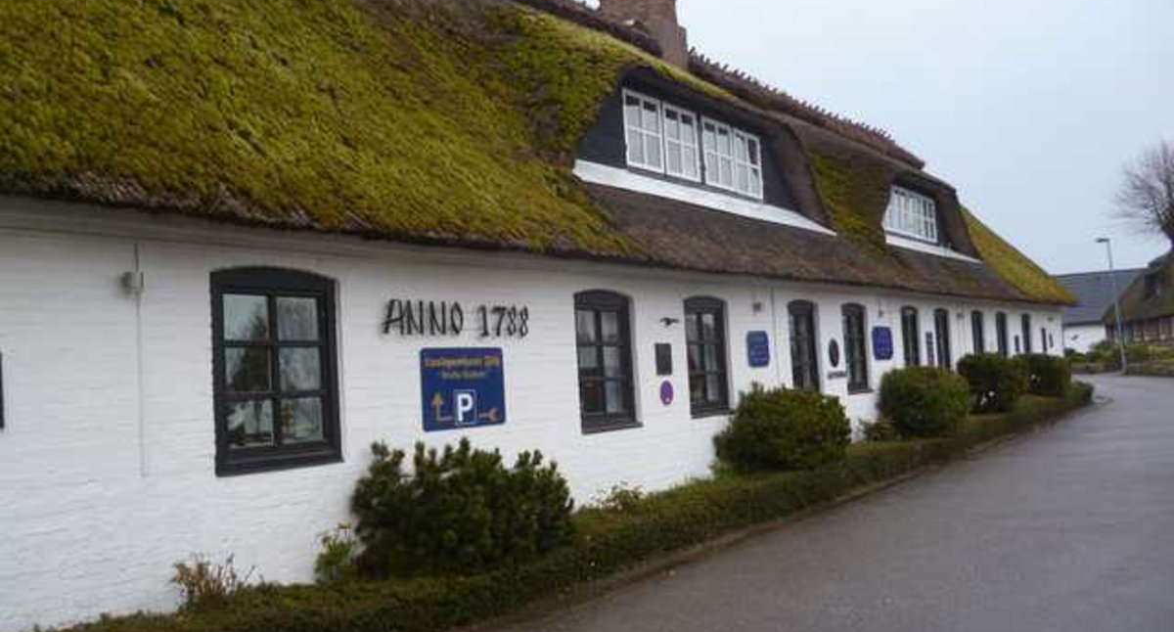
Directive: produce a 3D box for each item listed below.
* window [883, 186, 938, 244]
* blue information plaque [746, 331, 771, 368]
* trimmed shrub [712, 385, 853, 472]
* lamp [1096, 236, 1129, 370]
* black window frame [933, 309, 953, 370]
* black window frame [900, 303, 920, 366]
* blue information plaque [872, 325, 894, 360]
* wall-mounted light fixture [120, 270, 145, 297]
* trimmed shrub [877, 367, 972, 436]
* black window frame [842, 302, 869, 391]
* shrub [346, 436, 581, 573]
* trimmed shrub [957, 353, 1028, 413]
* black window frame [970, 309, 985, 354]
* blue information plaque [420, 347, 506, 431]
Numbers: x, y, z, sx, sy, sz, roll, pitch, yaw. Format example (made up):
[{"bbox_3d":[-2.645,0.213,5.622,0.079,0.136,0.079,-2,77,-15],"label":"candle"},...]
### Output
[{"bbox_3d":[7.209,-2.286,21.290,0.150,1.050,3.650,-6,-5,37],"label":"window"},{"bbox_3d":[2.241,0.431,12.347,0.029,0.470,0.604,-6,-5,38],"label":"blue information plaque"},{"bbox_3d":[2.223,1.364,11.070,1.357,1.103,1.534,-6,-5,38],"label":"trimmed shrub"},{"bbox_3d":[26.532,-0.544,48.000,0.800,6.750,0.250,-2,-4,-18],"label":"lamp"},{"bbox_3d":[6.925,0.587,18.401,0.142,1.416,0.991,-6,-5,38],"label":"black window frame"},{"bbox_3d":[6.225,0.576,18.410,0.100,1.500,1.060,-6,-5,37],"label":"black window frame"},{"bbox_3d":[5.322,0.502,17.010,0.040,0.560,0.860,-6,-5,37],"label":"blue information plaque"},{"bbox_3d":[-2.828,-0.200,5.915,0.118,0.153,0.106,-6,-5,38],"label":"wall-mounted light fixture"},{"bbox_3d":[5.277,1.365,15.049,1.180,1.109,1.298,-6,-5,38],"label":"trimmed shrub"},{"bbox_3d":[4.215,0.524,14.963,0.142,1.422,0.991,-6,-5,38],"label":"black window frame"},{"bbox_3d":[-0.931,1.539,7.677,1.100,1.100,2.000,-6,-5,37],"label":"shrub"},{"bbox_3d":[7.720,1.288,18.234,1.180,1.133,1.239,-6,-5,38],"label":"trimmed shrub"},{"bbox_3d":[9.006,0.641,22.035,0.100,1.500,1.060,-6,-5,37],"label":"black window frame"},{"bbox_3d":[-1.105,0.655,8.588,0.040,0.710,1.020,-6,-5,37],"label":"blue information plaque"}]

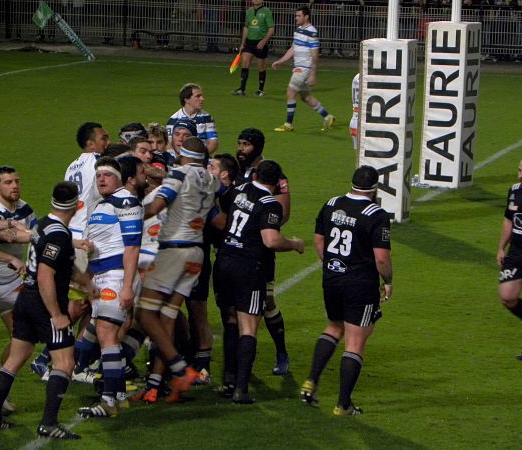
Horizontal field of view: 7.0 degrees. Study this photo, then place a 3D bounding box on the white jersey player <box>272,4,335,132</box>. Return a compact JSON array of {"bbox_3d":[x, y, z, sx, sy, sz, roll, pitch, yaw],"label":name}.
[{"bbox_3d":[0.631,-2.347,65.100,0.880,1.840,0.600,0,5,-25],"label":"white jersey player"}]

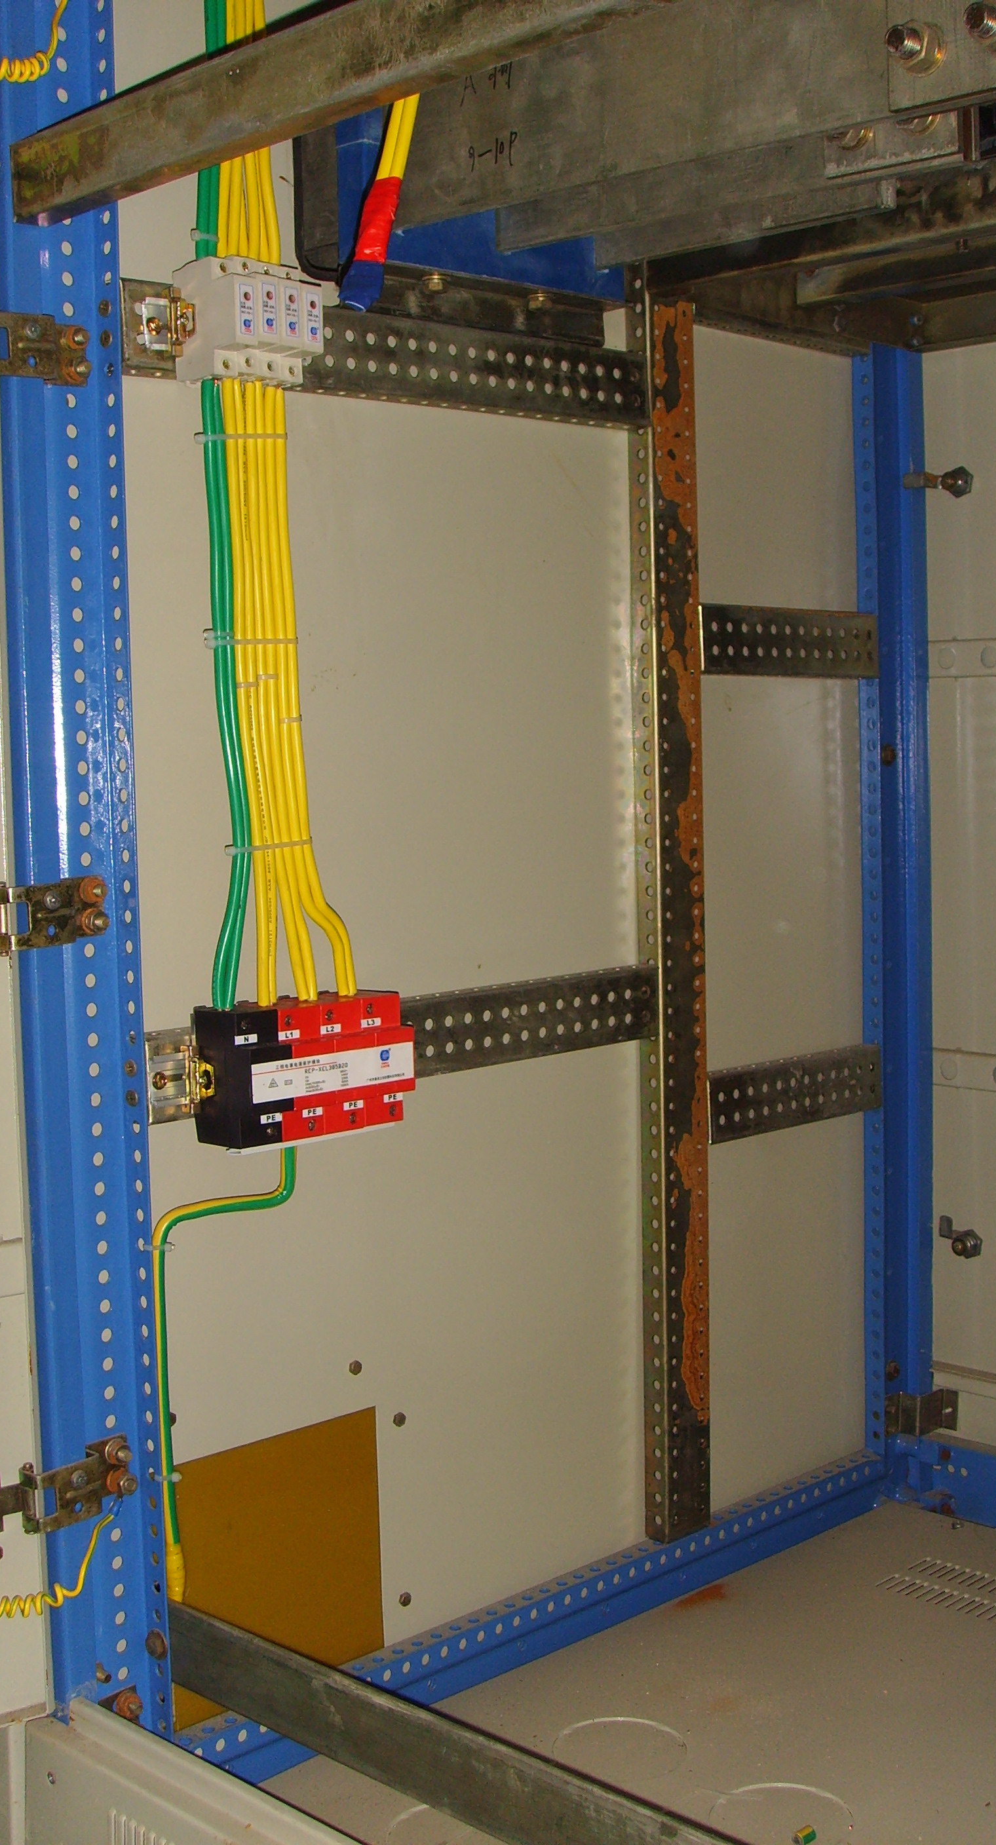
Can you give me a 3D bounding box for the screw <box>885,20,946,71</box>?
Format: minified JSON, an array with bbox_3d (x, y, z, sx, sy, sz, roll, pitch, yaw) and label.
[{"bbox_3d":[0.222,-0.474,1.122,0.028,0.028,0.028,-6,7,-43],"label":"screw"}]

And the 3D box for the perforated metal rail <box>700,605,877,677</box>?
[{"bbox_3d":[0.253,-0.249,1.852,0.253,0.060,0.026,-6,7,-43],"label":"perforated metal rail"}]

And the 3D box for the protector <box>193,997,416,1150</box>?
[{"bbox_3d":[-0.131,0.100,1.435,0.144,0.092,0.064,-6,7,-43],"label":"protector"}]

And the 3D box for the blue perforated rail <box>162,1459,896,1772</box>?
[{"bbox_3d":[0.065,0.569,1.733,0.863,0.053,0.032,-5,6,-44],"label":"blue perforated rail"}]

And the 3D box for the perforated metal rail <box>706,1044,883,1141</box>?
[{"bbox_3d":[0.262,0.154,1.887,0.252,0.060,0.025,-6,7,-43],"label":"perforated metal rail"}]

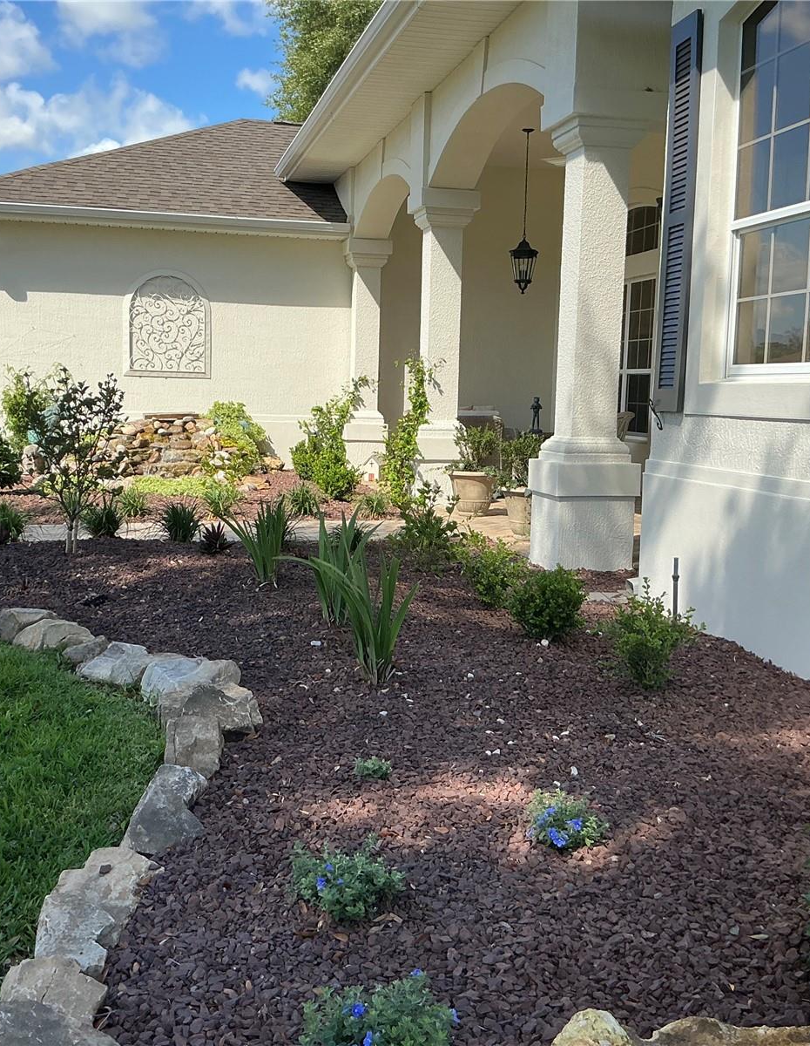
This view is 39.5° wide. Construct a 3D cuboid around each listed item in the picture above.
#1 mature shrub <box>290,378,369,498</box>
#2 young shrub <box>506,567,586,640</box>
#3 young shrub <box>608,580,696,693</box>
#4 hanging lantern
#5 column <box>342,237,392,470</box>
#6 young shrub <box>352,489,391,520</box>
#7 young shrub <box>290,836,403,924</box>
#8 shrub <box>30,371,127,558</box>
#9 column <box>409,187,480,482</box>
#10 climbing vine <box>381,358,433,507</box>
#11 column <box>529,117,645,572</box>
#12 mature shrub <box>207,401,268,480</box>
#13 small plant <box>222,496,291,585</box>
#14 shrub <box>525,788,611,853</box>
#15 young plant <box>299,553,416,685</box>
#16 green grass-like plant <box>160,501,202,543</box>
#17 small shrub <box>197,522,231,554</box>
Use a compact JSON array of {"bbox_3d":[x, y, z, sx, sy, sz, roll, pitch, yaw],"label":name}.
[{"bbox_3d":[-0.848,-0.994,12.790,0.850,1.275,0.762,0,7,-14],"label":"mature shrub"},{"bbox_3d":[0.727,0.415,5.801,0.416,0.393,0.416,2,7,7],"label":"young shrub"},{"bbox_3d":[1.024,0.450,4.622,0.340,0.391,0.330,0,7,-14],"label":"young shrub"},{"bbox_3d":[1.258,-3.278,11.845,0.280,1.720,0.280,0,7,-14],"label":"hanging lantern"},{"bbox_3d":[-0.470,-2.087,14.156,0.570,2.935,0.570,0,7,-14],"label":"column"},{"bbox_3d":[-0.265,-0.159,9.141,0.310,0.240,0.310,0,7,-14],"label":"young shrub"},{"bbox_3d":[-0.112,0.687,2.172,0.215,0.155,0.210,0,7,-14],"label":"young shrub"},{"bbox_3d":[-2.271,-0.421,7.867,0.620,1.252,0.650,0,7,-14],"label":"shrub"},{"bbox_3d":[0.366,-1.684,11.218,0.582,3.059,0.582,0,7,-14],"label":"column"},{"bbox_3d":[0.022,-0.859,11.104,0.470,1.472,0.400,0,7,-14],"label":"climbing vine"},{"bbox_3d":[1.245,-1.163,7.630,0.582,2.912,0.582,0,7,-14],"label":"column"},{"bbox_3d":[-1.838,-0.916,12.396,0.660,0.860,0.600,0,7,-14],"label":"mature shrub"},{"bbox_3d":[-0.803,0.095,6.136,0.370,0.460,0.330,0,7,-14],"label":"small plant"},{"bbox_3d":[0.450,0.800,3.107,0.225,0.115,0.210,0,7,-14],"label":"shrub"},{"bbox_3d":[-0.198,0.408,4.779,0.508,0.568,0.406,1,7,-2],"label":"young plant"},{"bbox_3d":[-1.671,-0.004,8.424,0.304,0.311,0.304,0,7,-11],"label":"green grass-like plant"},{"bbox_3d":[-1.359,0.109,8.043,0.238,0.227,0.238,0,7,-10],"label":"small shrub"}]

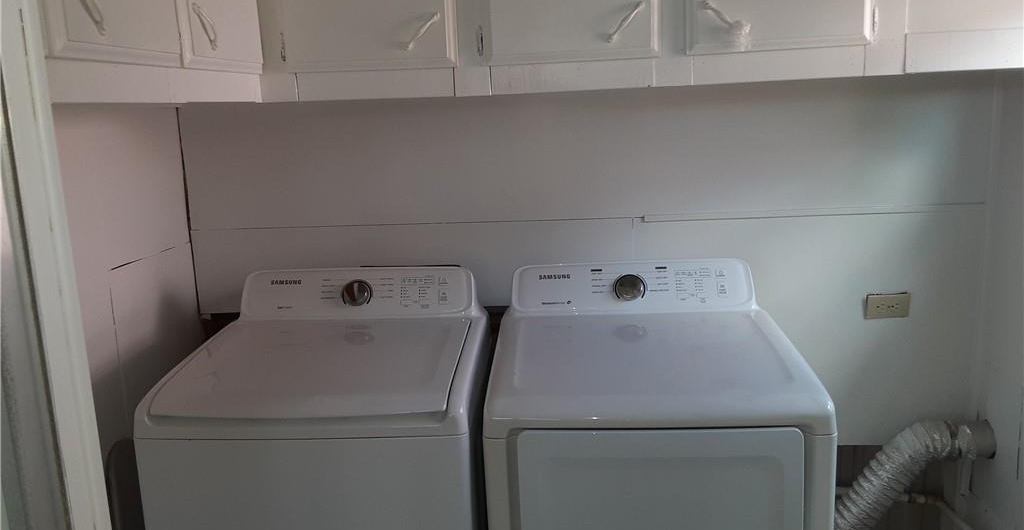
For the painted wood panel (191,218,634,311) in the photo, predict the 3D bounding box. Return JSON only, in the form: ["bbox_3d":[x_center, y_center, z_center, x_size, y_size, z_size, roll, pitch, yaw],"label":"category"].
[{"bbox_3d":[-0.301,0.004,2.371,1.314,0.256,0.020,-2,10,4],"label":"painted wood panel"}]

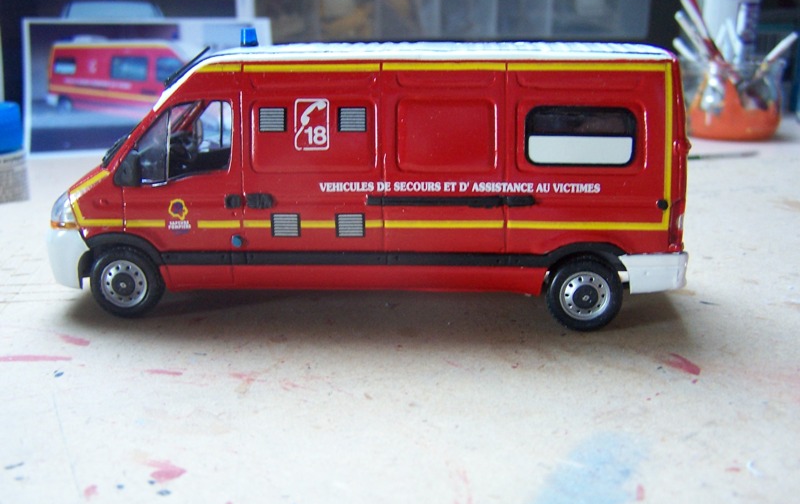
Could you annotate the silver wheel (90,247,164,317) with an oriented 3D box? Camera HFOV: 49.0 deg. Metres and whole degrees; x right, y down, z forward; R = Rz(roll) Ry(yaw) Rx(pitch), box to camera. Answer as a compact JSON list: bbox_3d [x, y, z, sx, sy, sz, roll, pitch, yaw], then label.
[{"bbox_3d":[-0.057,0.006,0.185,0.015,0.015,0.005,1,14,4],"label":"silver wheel"}]

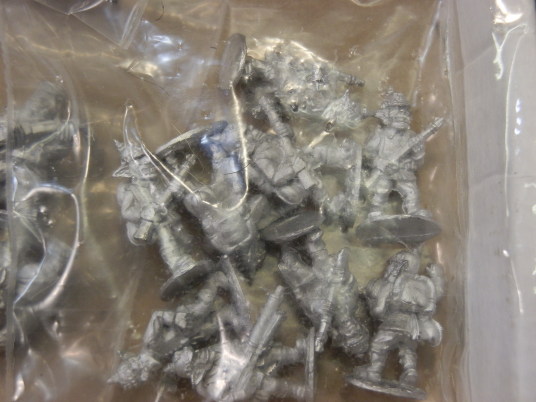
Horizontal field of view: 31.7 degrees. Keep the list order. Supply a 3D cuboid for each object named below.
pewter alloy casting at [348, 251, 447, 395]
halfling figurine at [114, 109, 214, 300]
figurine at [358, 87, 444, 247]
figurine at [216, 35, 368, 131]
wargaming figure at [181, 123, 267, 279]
[{"bbox_3d":[0.026,0.025,0.195,0.018,0.015,0.029,12,83,-16],"label":"pewter alloy casting"},{"bbox_3d":[-0.023,0.002,0.192,0.017,0.015,0.032,-25,76,-18],"label":"halfling figurine"},{"bbox_3d":[0.027,-0.007,0.195,0.018,0.015,0.030,-1,73,-7],"label":"figurine"},{"bbox_3d":[0.005,-0.024,0.195,0.030,0.014,0.017,20,72,-15],"label":"figurine"},{"bbox_3d":[-0.009,0.001,0.194,0.017,0.015,0.031,-17,92,5],"label":"wargaming figure"}]

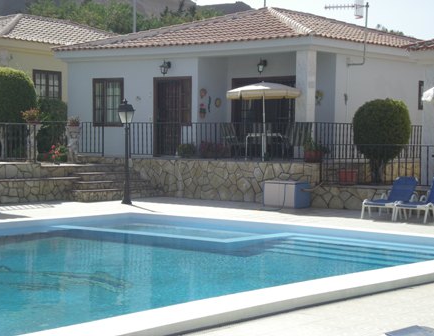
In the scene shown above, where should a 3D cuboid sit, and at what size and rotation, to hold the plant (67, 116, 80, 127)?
[{"bbox_3d":[-3.672,-1.190,24.508,0.300,0.260,0.300,0,2,0],"label":"plant"}]

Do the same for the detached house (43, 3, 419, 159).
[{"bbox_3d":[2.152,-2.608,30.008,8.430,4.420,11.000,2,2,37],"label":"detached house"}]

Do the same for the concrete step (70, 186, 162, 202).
[{"bbox_3d":[-2.396,0.634,23.271,0.450,0.260,2.580,2,2,41],"label":"concrete step"}]

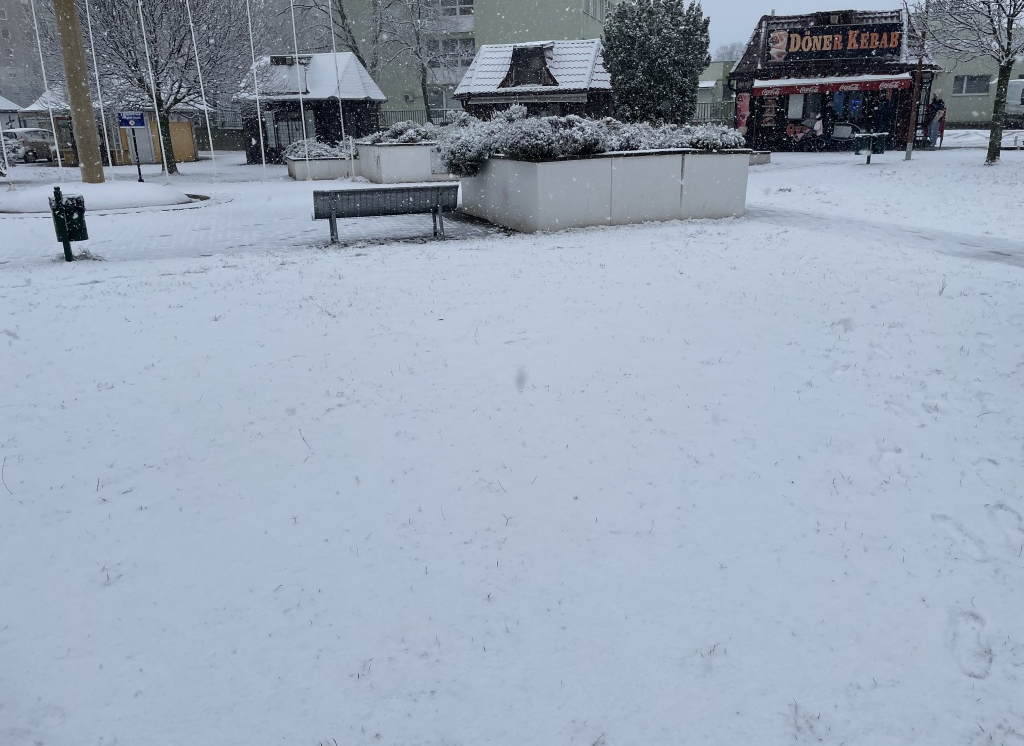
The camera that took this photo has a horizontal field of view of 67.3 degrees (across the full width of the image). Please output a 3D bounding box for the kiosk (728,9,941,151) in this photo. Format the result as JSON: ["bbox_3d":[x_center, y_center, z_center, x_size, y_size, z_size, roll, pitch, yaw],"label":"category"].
[{"bbox_3d":[10.908,-10.022,26.687,6.400,4.450,3.900,4,19,17],"label":"kiosk"}]

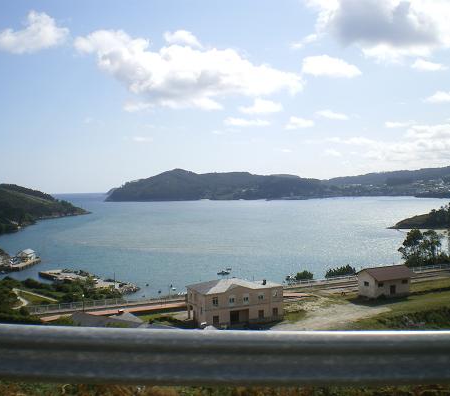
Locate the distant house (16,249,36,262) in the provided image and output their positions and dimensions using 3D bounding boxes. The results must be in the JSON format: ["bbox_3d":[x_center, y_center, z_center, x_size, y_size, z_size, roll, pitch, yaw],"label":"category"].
[{"bbox_3d":[-108.428,31.446,316.846,6.000,4.900,7.500,0,1,11],"label":"distant house"}]

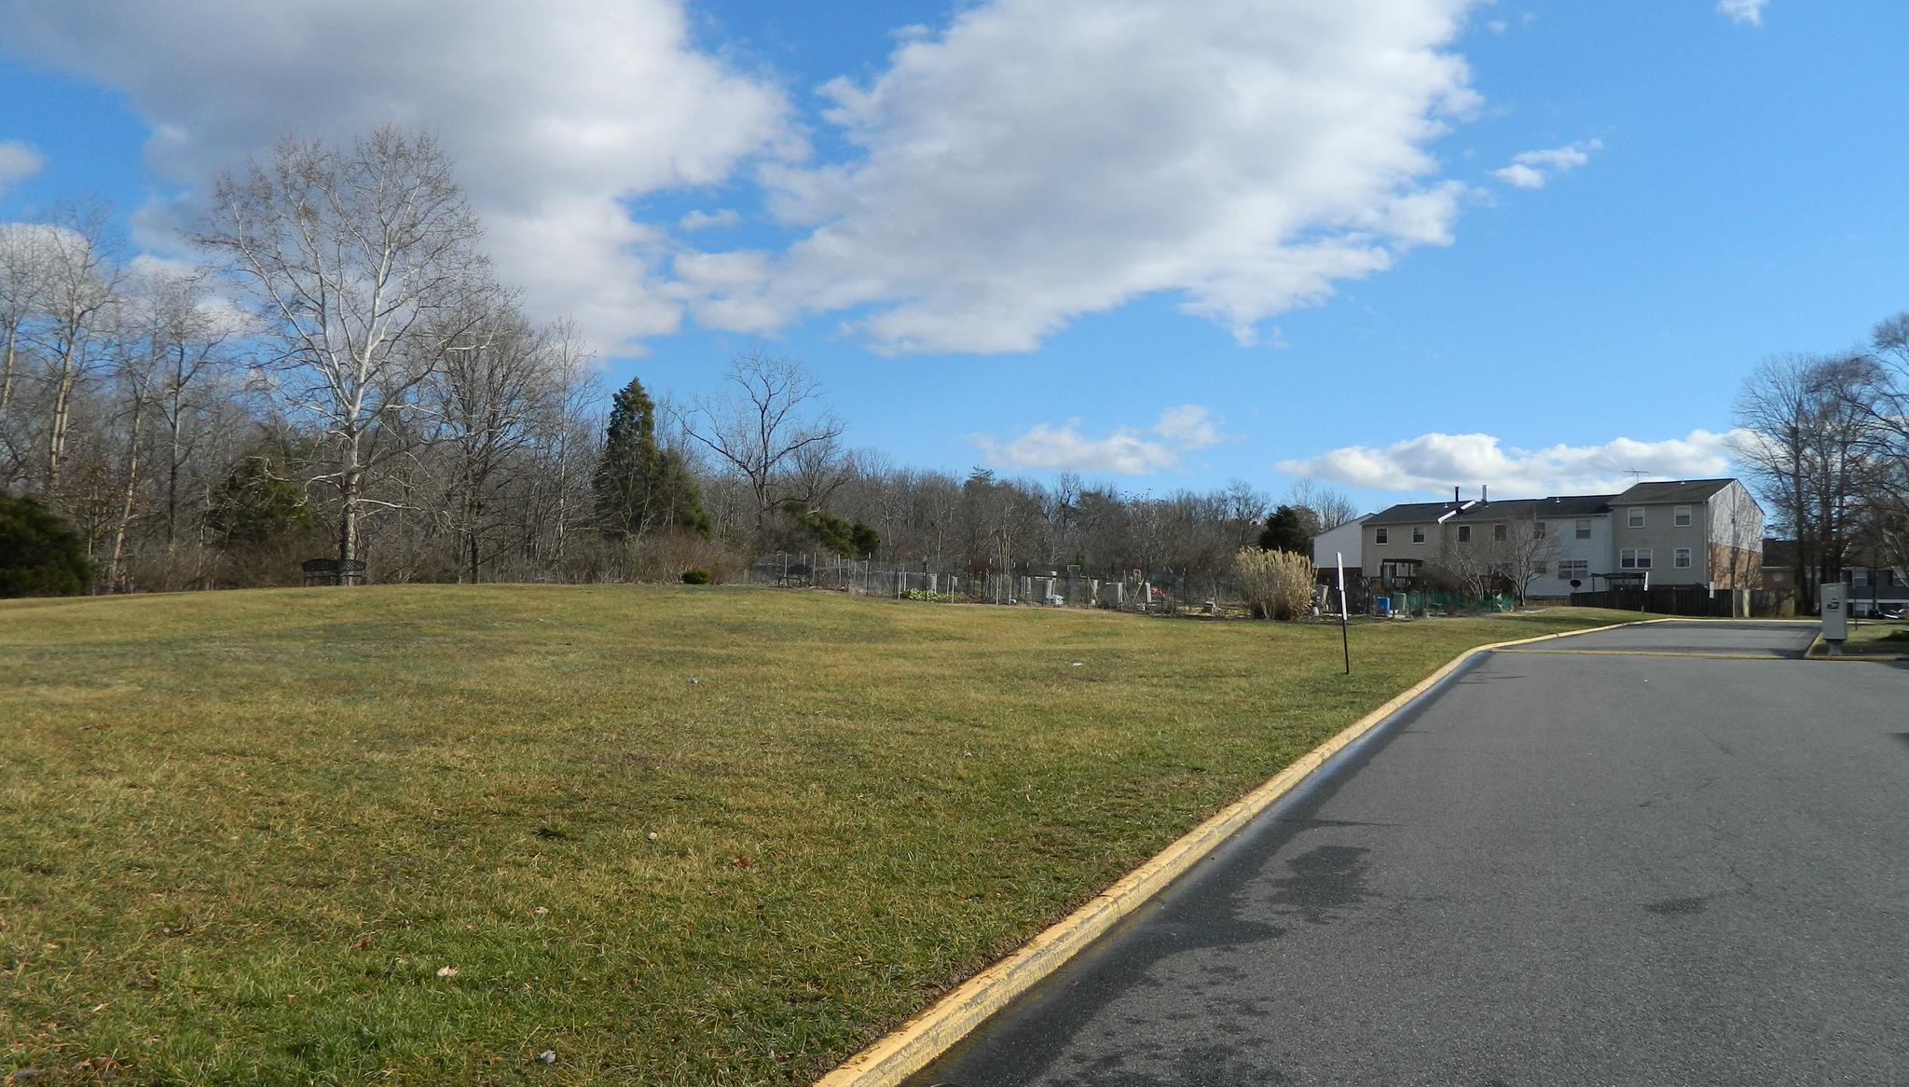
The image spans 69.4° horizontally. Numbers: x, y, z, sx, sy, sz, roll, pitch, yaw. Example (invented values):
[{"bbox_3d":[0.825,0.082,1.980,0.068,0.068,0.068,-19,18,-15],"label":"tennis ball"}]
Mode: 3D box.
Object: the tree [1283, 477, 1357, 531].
[{"bbox_3d":[41.164,-0.587,155.000,8.384,13.749,8.384,1,-3,0],"label":"tree"}]

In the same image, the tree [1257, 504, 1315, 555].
[{"bbox_3d":[31.291,0.703,130.000,5.625,8.860,5.625,1,-3,0],"label":"tree"}]

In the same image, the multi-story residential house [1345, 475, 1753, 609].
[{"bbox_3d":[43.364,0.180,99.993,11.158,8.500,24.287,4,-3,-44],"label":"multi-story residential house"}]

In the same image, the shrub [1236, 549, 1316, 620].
[{"bbox_3d":[12.094,1.519,52.000,2.981,2.756,2.800,1,-3,0],"label":"shrub"}]

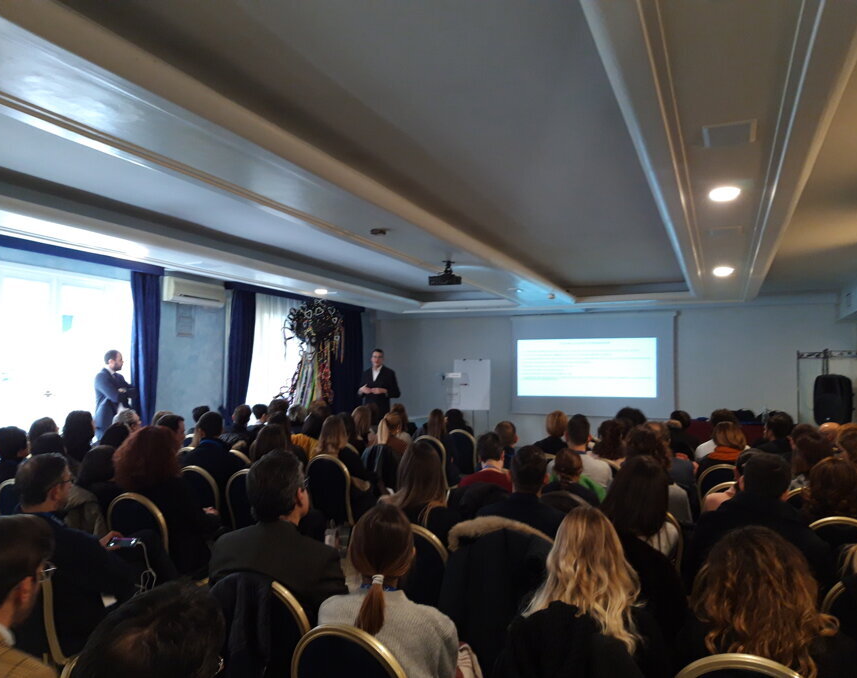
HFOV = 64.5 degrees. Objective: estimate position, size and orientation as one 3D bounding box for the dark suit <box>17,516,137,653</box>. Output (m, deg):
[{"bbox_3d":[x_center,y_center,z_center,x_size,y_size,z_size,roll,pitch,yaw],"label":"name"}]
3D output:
[{"bbox_3d":[-1.356,0.917,2.641,0.460,0.580,0.400,-1,-4,23],"label":"dark suit"}]

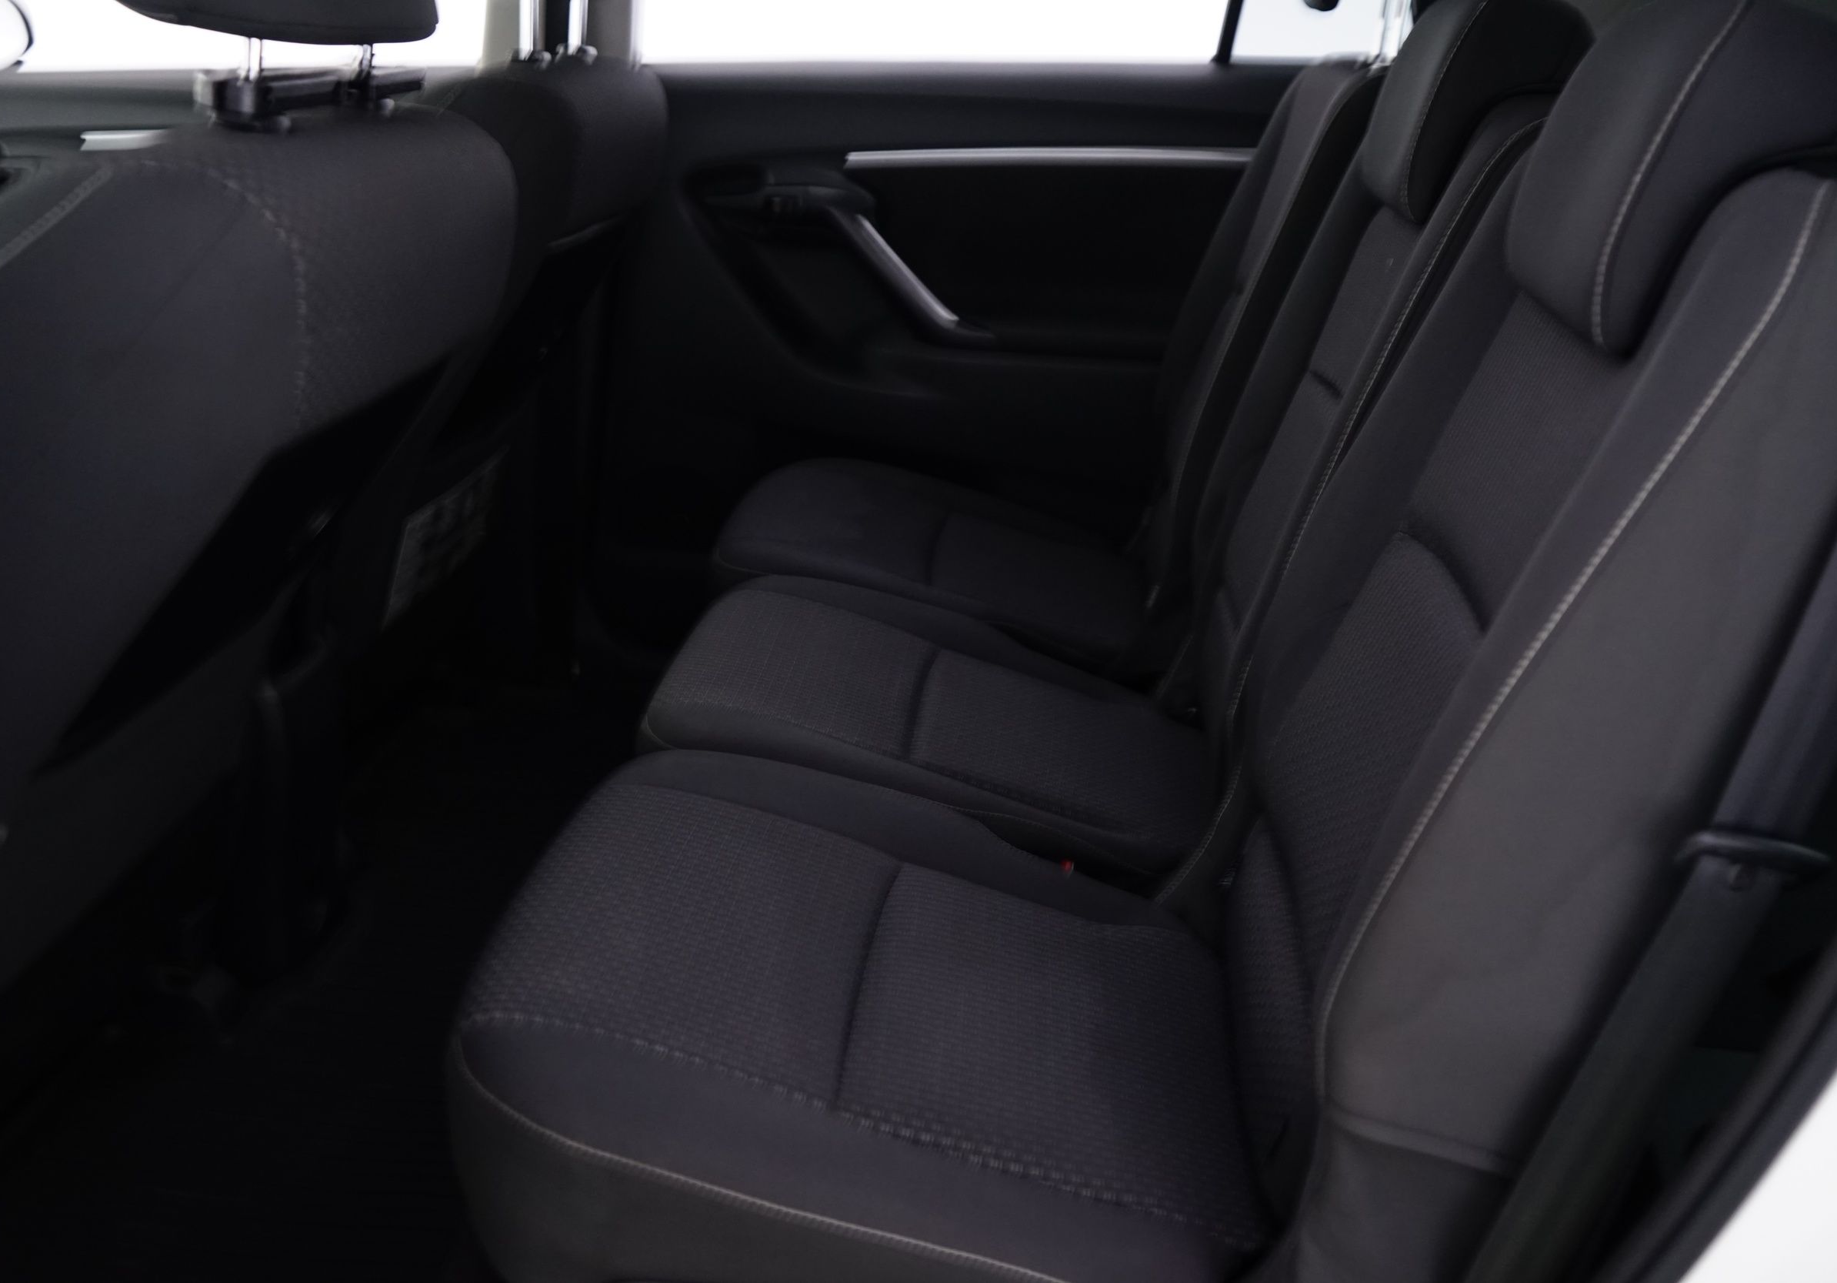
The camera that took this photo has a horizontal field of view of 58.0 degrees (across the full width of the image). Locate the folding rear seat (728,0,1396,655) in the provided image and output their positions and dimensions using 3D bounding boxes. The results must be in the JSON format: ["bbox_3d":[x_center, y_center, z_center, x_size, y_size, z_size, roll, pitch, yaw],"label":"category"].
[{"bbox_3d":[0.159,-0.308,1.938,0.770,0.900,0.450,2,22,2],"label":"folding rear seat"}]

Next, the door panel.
[{"bbox_3d":[0.043,-0.374,2.220,0.950,0.770,0.140,2,22,2],"label":"door panel"}]

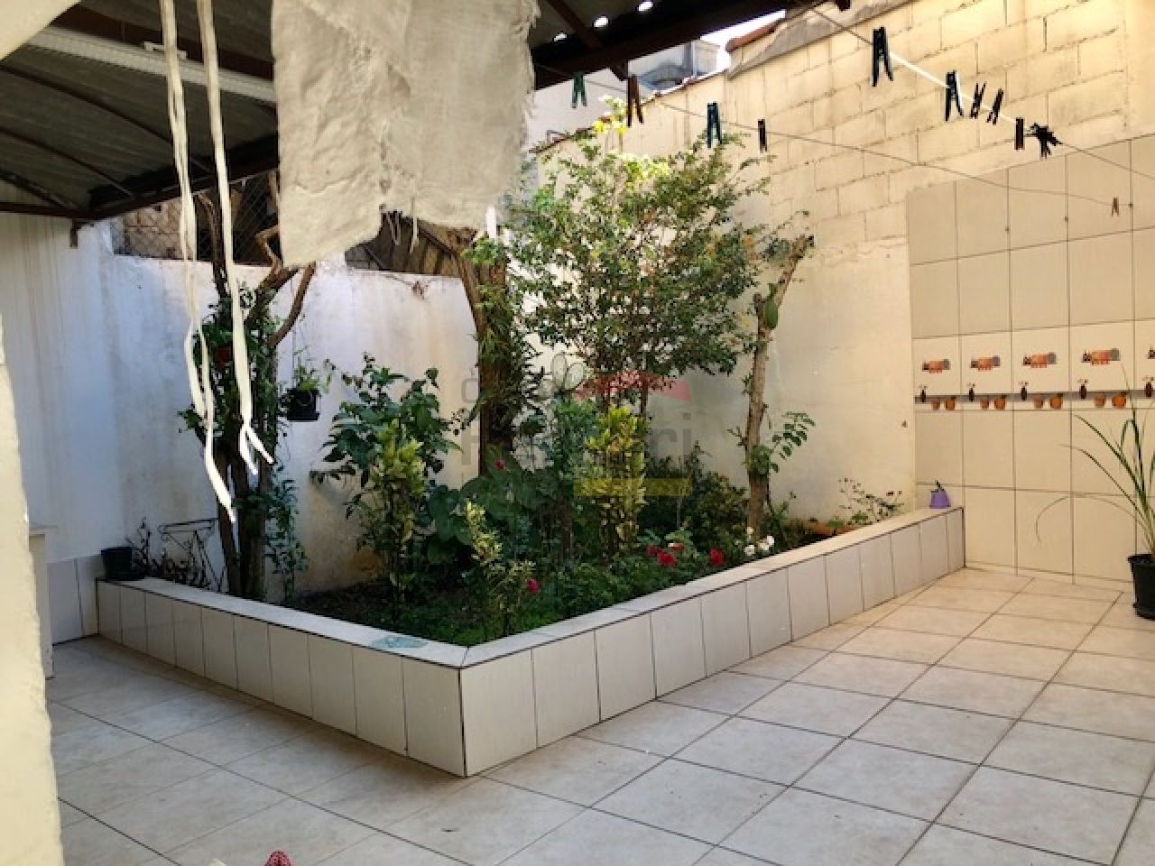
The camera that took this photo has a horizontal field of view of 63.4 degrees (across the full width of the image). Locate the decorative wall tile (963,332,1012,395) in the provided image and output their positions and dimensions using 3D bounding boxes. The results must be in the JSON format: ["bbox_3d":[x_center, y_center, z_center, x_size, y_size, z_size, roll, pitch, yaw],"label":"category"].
[{"bbox_3d":[2.424,-0.397,5.539,0.012,0.395,0.320,-5,3,-37],"label":"decorative wall tile"}]

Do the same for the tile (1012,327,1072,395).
[{"bbox_3d":[2.618,-0.394,5.279,0.012,0.395,0.320,-5,3,-37],"label":"tile"}]

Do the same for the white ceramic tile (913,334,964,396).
[{"bbox_3d":[2.229,-0.400,5.798,0.012,0.395,0.320,-5,3,-37],"label":"white ceramic tile"}]

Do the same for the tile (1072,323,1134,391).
[{"bbox_3d":[2.813,-0.390,5.020,0.012,0.395,0.320,-5,3,-37],"label":"tile"}]

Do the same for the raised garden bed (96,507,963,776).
[{"bbox_3d":[-0.205,0.832,5.570,3.780,0.360,3.280,-5,4,-43],"label":"raised garden bed"}]

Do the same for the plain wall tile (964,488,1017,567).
[{"bbox_3d":[2.465,0.555,5.572,0.015,0.456,0.323,-6,5,-36],"label":"plain wall tile"}]

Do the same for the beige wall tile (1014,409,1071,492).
[{"bbox_3d":[2.630,0.103,5.279,0.015,0.456,0.323,-6,5,-36],"label":"beige wall tile"}]

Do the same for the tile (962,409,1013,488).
[{"bbox_3d":[2.437,0.097,5.542,0.015,0.456,0.323,-6,5,-36],"label":"tile"}]

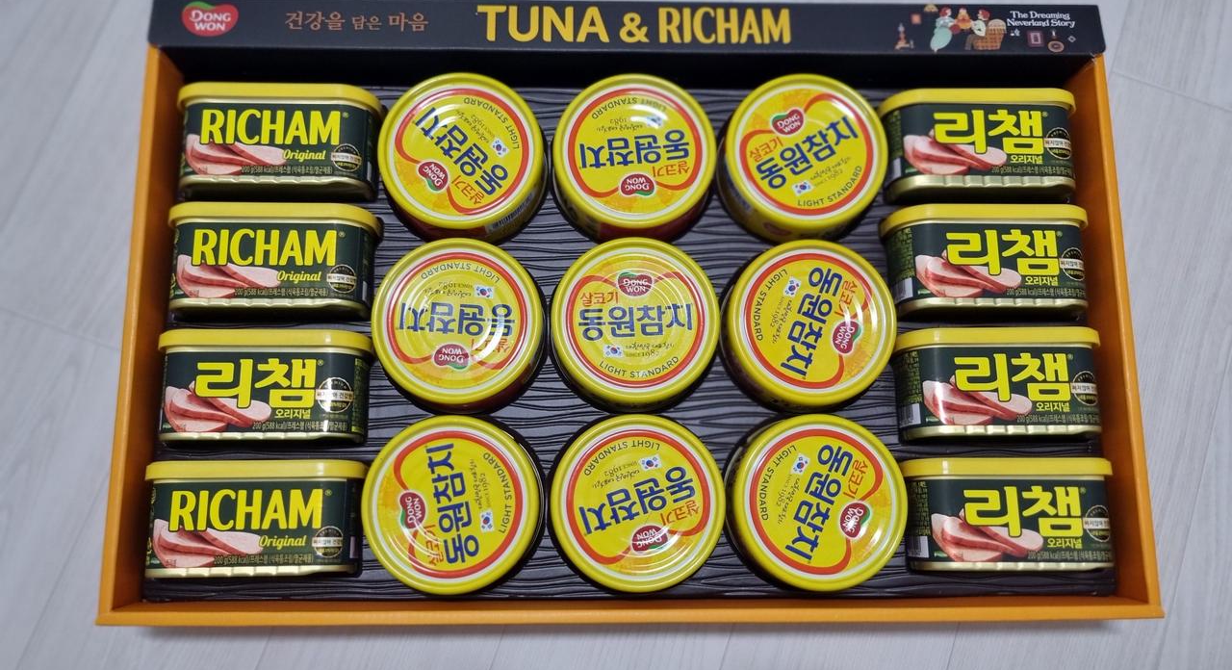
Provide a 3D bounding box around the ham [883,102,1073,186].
[{"bbox_3d":[0.198,-0.099,0.511,0.102,0.056,0.053,0,81,-1],"label":"ham"}]

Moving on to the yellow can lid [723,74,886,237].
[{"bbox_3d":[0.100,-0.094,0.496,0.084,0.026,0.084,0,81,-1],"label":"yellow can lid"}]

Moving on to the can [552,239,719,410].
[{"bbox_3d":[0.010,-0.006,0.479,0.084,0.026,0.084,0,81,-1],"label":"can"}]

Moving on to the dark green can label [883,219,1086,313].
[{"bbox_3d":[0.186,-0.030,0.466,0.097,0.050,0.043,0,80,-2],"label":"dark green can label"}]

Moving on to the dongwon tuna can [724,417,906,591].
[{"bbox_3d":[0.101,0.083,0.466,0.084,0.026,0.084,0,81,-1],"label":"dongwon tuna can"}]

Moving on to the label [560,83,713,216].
[{"bbox_3d":[0.010,-0.096,0.487,0.076,0.009,0.076,-12,81,-3],"label":"label"}]

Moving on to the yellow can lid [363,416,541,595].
[{"bbox_3d":[-0.075,0.079,0.435,0.080,0.035,0.080,0,80,-2],"label":"yellow can lid"}]

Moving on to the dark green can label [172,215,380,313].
[{"bbox_3d":[-0.177,-0.033,0.485,0.099,0.049,0.048,2,80,-2],"label":"dark green can label"}]

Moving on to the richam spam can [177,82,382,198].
[{"bbox_3d":[-0.178,-0.099,0.499,0.102,0.053,0.055,1,80,-2],"label":"richam spam can"}]

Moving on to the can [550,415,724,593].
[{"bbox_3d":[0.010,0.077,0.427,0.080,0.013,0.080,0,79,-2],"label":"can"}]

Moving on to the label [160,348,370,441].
[{"bbox_3d":[-0.177,0.032,0.473,0.099,0.049,0.048,1,80,-2],"label":"label"}]

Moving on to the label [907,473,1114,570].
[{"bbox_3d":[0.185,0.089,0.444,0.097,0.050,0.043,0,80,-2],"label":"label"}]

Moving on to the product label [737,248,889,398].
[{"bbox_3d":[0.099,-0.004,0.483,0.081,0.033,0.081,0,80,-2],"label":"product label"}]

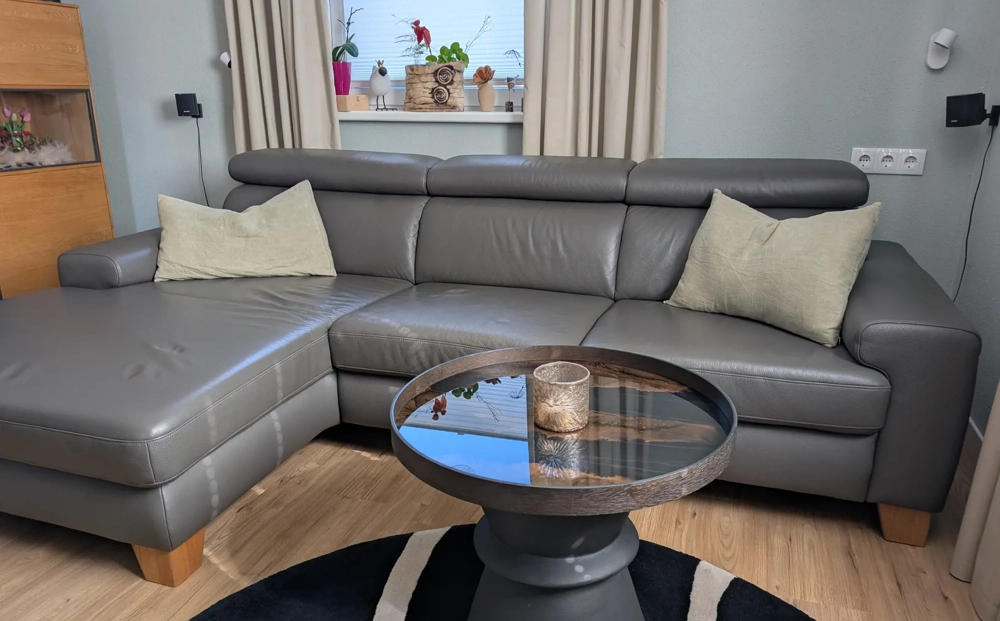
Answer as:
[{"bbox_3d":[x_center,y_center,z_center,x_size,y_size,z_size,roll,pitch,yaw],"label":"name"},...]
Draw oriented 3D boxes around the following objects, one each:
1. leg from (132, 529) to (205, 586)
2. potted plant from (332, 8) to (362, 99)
[{"bbox_3d":[-0.772,0.571,1.638,0.112,0.100,0.108,5,18,17],"label":"leg"},{"bbox_3d":[-0.642,-1.089,2.935,0.115,0.346,0.105,5,18,17],"label":"potted plant"}]

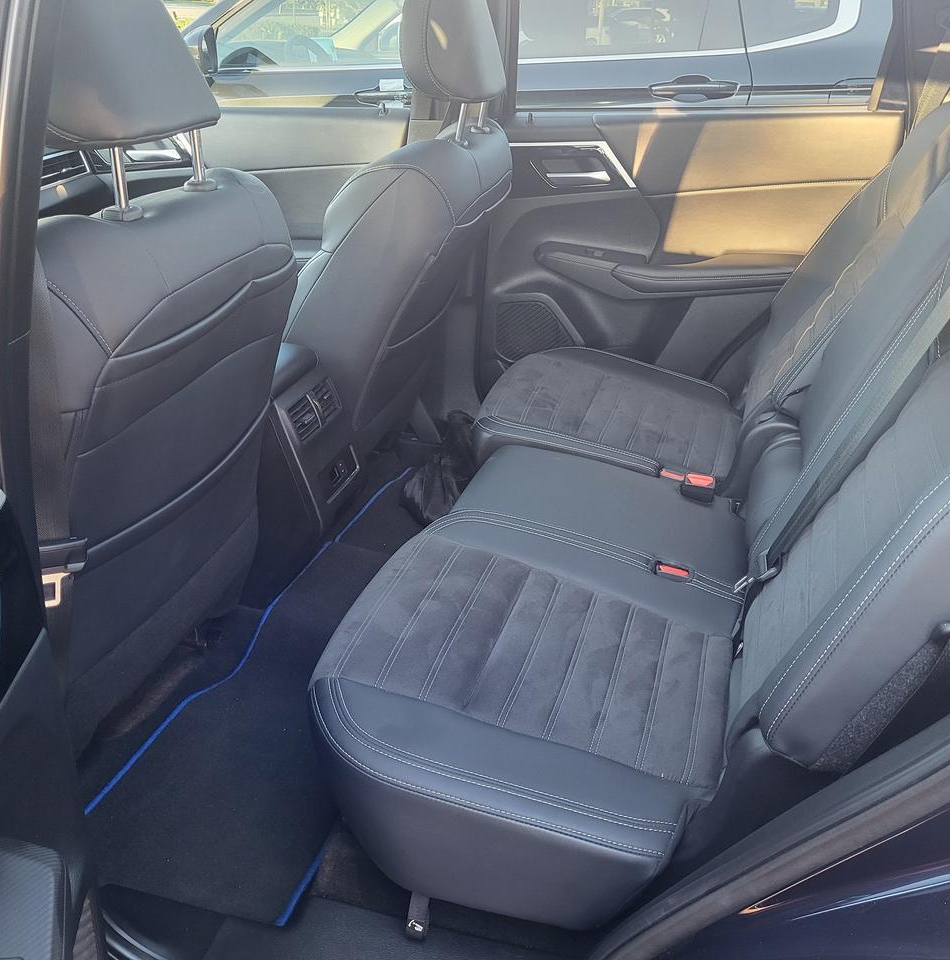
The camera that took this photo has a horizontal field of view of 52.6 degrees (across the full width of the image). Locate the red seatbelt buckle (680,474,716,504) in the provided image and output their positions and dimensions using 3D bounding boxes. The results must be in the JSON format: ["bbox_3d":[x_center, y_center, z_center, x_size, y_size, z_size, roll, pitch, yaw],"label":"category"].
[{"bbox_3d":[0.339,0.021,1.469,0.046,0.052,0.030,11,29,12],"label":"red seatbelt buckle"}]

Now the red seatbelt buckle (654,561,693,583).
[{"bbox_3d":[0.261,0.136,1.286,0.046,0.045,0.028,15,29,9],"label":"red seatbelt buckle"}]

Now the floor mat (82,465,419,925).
[{"bbox_3d":[-0.202,0.219,1.629,0.345,0.060,1.181,9,28,17],"label":"floor mat"}]

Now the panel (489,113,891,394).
[{"bbox_3d":[0.380,-0.401,1.947,0.772,0.640,0.130,7,28,14],"label":"panel"}]

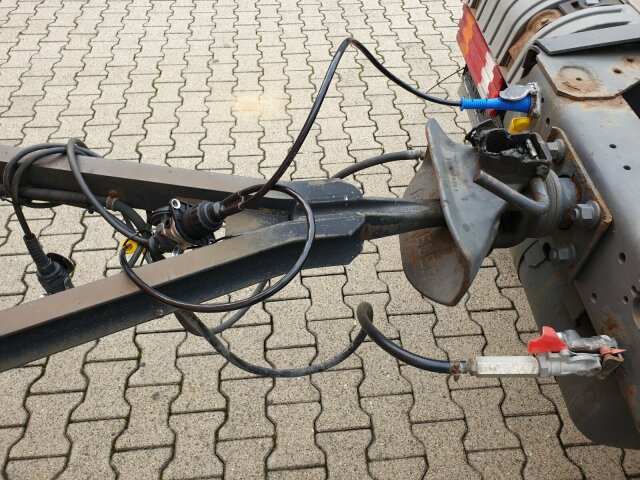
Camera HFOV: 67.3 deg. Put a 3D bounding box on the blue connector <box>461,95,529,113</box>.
[{"bbox_3d":[0.362,-0.274,0.975,0.148,0.038,0.036,1,49,-1],"label":"blue connector"}]

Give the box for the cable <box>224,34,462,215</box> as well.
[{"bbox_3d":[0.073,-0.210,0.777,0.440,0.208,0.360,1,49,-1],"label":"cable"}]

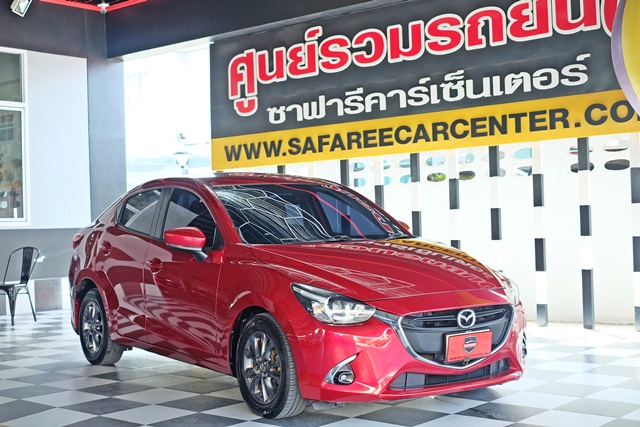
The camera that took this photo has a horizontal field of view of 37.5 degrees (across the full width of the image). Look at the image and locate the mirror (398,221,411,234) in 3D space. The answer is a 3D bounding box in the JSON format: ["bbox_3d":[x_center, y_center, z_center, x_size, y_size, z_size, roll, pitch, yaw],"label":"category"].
[{"bbox_3d":[0.605,0.142,6.910,0.245,0.205,0.155,-1,0,-35],"label":"mirror"}]

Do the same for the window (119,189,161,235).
[{"bbox_3d":[-1.379,-0.001,7.089,0.070,0.385,0.750,26,-16,-31],"label":"window"}]

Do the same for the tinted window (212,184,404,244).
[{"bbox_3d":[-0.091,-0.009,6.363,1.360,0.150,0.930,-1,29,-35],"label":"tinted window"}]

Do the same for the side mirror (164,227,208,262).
[{"bbox_3d":[-0.841,0.177,5.907,0.245,0.205,0.155,-1,0,-35],"label":"side mirror"}]

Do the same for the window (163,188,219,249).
[{"bbox_3d":[-0.838,0.019,6.283,0.080,0.470,1.000,26,-16,-31],"label":"window"}]

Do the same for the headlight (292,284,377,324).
[{"bbox_3d":[0.063,0.491,5.037,0.280,0.220,0.460,-1,0,-35],"label":"headlight"}]

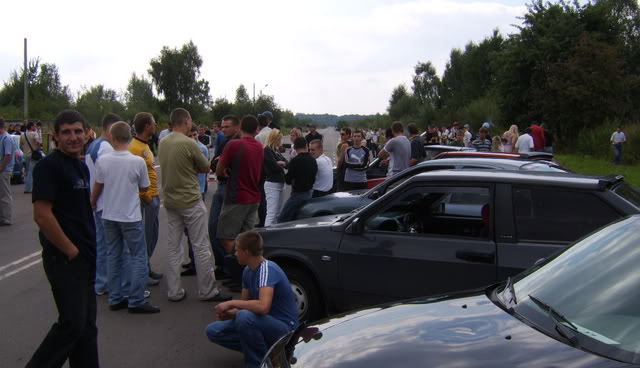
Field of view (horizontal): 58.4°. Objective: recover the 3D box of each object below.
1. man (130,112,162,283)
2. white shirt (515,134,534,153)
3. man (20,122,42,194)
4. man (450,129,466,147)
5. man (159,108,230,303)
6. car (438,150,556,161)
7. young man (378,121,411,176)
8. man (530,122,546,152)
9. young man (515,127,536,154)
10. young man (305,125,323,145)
[{"bbox_3d":[-1.857,0.160,6.083,0.400,1.790,0.520,0,6,-12],"label":"man"},{"bbox_3d":[5.888,-1.080,16.500,0.540,0.720,0.320,3,6,18],"label":"white shirt"},{"bbox_3d":[-7.036,-0.669,13.913,0.520,1.700,0.400,5,7,33],"label":"man"},{"bbox_3d":[3.106,-0.380,12.884,0.480,1.660,0.340,2,6,15],"label":"man"},{"bbox_3d":[-1.227,0.202,5.570,0.580,1.830,0.480,4,7,30],"label":"man"},{"bbox_3d":[2.360,0.107,9.629,4.000,1.390,1.660,2,6,8],"label":"car"},{"bbox_3d":[1.231,-0.112,9.409,0.520,1.780,0.420,-4,8,-40],"label":"young man"},{"bbox_3d":[6.204,-0.906,16.390,0.500,1.780,0.380,2,6,8],"label":"man"},{"bbox_3d":[6.173,-0.836,17.299,0.560,1.720,0.360,1,6,6],"label":"young man"},{"bbox_3d":[-0.181,-0.747,16.002,0.520,1.790,0.340,1,6,14],"label":"young man"}]

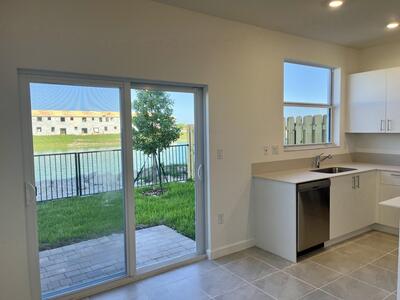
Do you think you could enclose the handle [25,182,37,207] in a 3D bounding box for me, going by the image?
[{"bbox_3d":[-1.401,0.372,2.459,0.043,0.207,0.078,-3,4,-32],"label":"handle"}]

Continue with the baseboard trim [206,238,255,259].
[{"bbox_3d":[0.410,1.208,3.667,0.737,0.115,0.018,-3,4,-32],"label":"baseboard trim"}]

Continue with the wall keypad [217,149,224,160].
[{"bbox_3d":[0.238,0.058,3.507,0.075,0.118,0.020,-3,4,-32],"label":"wall keypad"}]

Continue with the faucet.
[{"bbox_3d":[1.776,0.169,4.312,0.067,0.204,0.244,-3,4,-32],"label":"faucet"}]

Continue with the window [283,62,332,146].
[{"bbox_3d":[1.618,-0.647,4.521,1.251,1.209,0.074,-3,4,-32],"label":"window"}]

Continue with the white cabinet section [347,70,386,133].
[{"bbox_3d":[2.704,-0.738,4.752,0.330,0.943,0.602,-4,5,-33],"label":"white cabinet section"}]

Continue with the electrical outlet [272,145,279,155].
[{"bbox_3d":[1.010,0.009,3.998,0.078,0.118,0.010,-3,4,-32],"label":"electrical outlet"}]

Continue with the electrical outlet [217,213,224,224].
[{"bbox_3d":[0.251,0.815,3.553,0.075,0.118,0.010,-3,4,-32],"label":"electrical outlet"}]

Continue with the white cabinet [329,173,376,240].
[{"bbox_3d":[1.881,0.687,4.202,1.051,0.777,0.599,-3,4,-32],"label":"white cabinet"}]

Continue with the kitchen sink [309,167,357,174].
[{"bbox_3d":[1.841,0.377,4.108,0.610,0.190,0.380,-3,4,-32],"label":"kitchen sink"}]

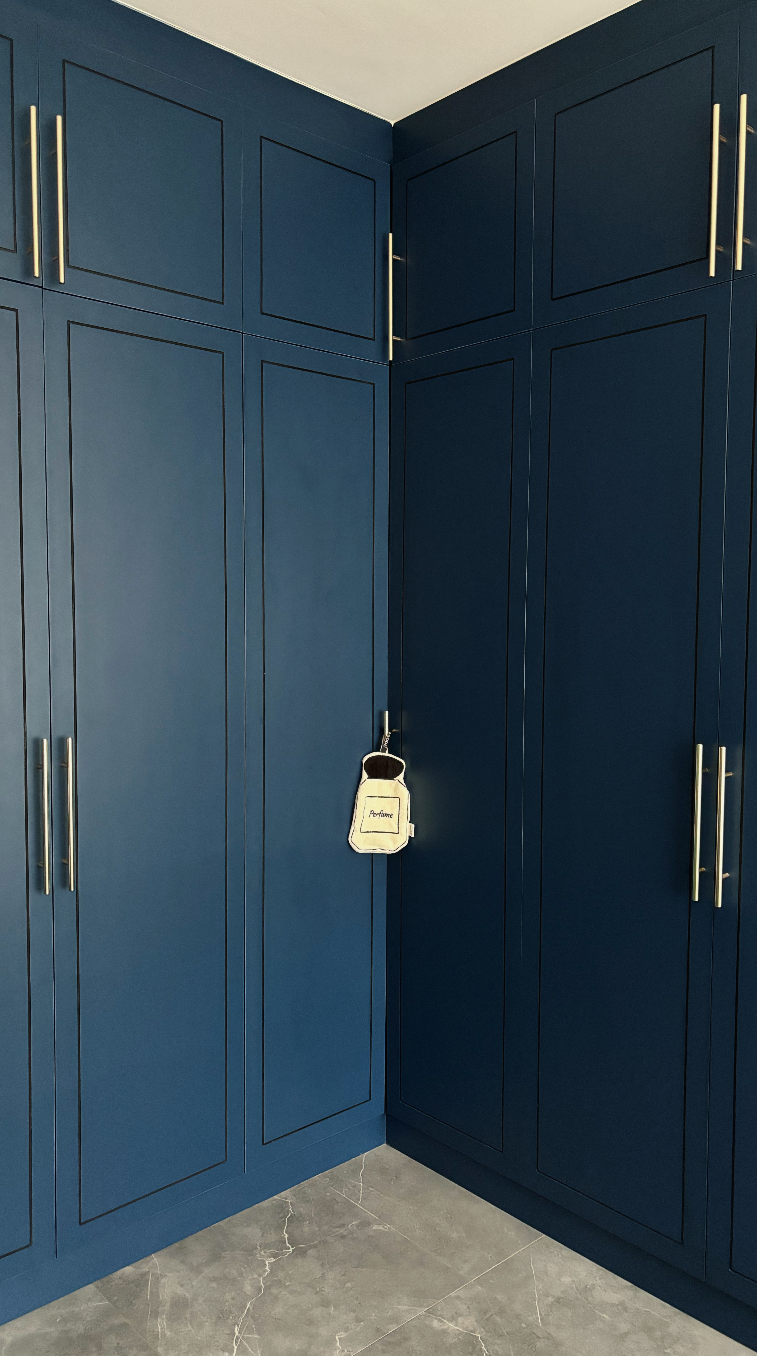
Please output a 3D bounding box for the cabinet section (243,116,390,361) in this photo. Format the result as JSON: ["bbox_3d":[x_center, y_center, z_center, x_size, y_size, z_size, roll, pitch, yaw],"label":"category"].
[{"bbox_3d":[-0.145,-1.026,2.421,0.445,0.490,0.024,-3,5,-42],"label":"cabinet section"}]

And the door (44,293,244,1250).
[{"bbox_3d":[-0.489,0.210,2.193,0.465,1.945,0.024,-3,5,-42],"label":"door"}]

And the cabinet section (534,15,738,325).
[{"bbox_3d":[0.510,-0.999,2.064,0.024,0.490,0.473,-3,5,-42],"label":"cabinet section"}]

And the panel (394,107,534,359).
[{"bbox_3d":[0.198,-1.023,2.404,0.024,0.490,0.449,-3,5,-42],"label":"panel"}]

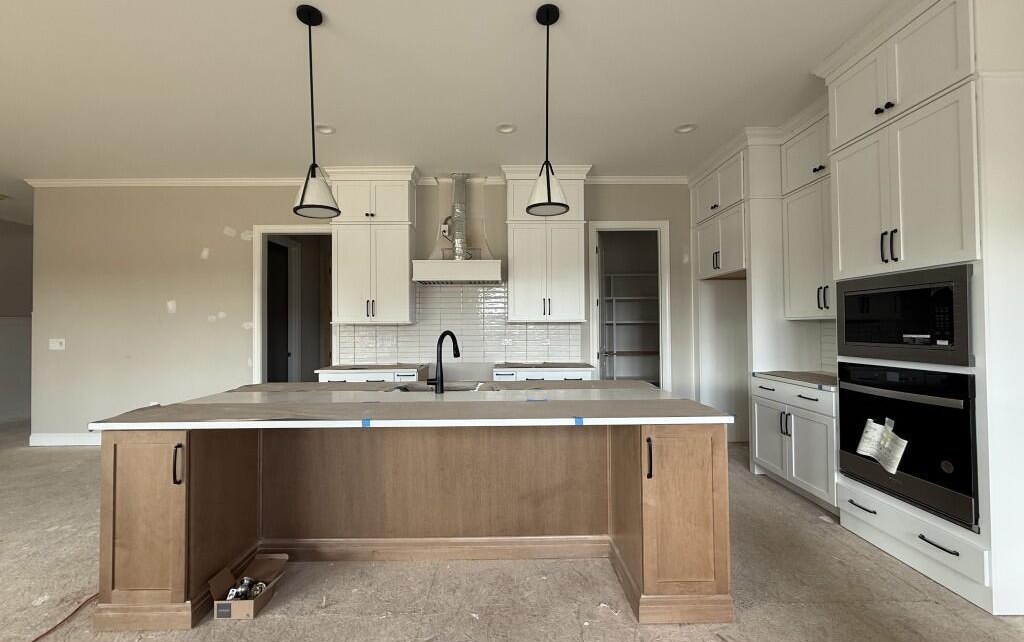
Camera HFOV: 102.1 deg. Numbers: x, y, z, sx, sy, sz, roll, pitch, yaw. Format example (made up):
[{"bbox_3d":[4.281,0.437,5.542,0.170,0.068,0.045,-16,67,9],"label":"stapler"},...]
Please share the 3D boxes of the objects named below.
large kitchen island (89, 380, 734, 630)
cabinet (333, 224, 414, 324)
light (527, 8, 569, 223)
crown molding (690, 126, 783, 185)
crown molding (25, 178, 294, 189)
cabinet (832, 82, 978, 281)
[{"bbox_3d":[-0.426,0.892,2.393,2.798,0.907,1.203,0,-1,-1],"label":"large kitchen island"},{"bbox_3d":[-1.512,-0.504,4.608,0.821,1.064,0.360,0,-1,-1],"label":"cabinet"},{"bbox_3d":[0.199,-1.155,2.285,0.240,1.111,0.240,0,-1,-1],"label":"light"},{"bbox_3d":[2.197,-1.614,4.227,0.345,0.148,1.230,0,-1,-1],"label":"crown molding"},{"bbox_3d":[-3.825,-1.591,4.755,3.480,0.081,0.072,0,-1,-1],"label":"crown molding"},{"bbox_3d":[2.430,-0.693,2.316,0.638,0.833,0.842,0,-1,-1],"label":"cabinet"}]

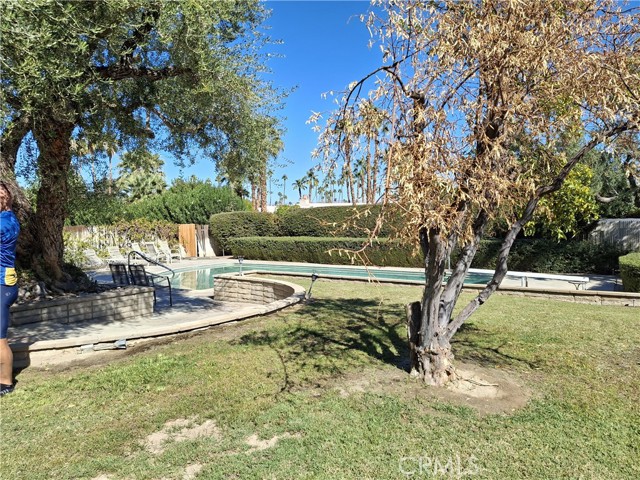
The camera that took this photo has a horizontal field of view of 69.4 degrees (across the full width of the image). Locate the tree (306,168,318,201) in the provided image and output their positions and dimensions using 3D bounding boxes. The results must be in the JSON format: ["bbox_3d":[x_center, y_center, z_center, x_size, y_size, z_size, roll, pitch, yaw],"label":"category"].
[{"bbox_3d":[-1.800,-8.400,105.000,2.700,15.700,2.700,0,1,0],"label":"tree"}]

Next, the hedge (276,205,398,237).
[{"bbox_3d":[1.100,-0.300,21.700,6.800,2.450,1.500,1,1,32],"label":"hedge"}]

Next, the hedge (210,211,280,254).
[{"bbox_3d":[-3.750,-0.300,24.600,4.000,2.350,1.500,1,1,32],"label":"hedge"}]

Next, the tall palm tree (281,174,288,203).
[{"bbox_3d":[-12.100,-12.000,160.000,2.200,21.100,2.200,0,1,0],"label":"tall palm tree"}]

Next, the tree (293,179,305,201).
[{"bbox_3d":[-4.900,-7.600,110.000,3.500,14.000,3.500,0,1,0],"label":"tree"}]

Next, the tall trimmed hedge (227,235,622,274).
[{"bbox_3d":[2.800,0.470,19.000,15.900,1.000,1.300,1,1,32],"label":"tall trimmed hedge"}]

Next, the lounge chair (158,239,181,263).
[{"bbox_3d":[-6.150,0.470,18.900,0.900,1.000,0.650,1,1,31],"label":"lounge chair"}]

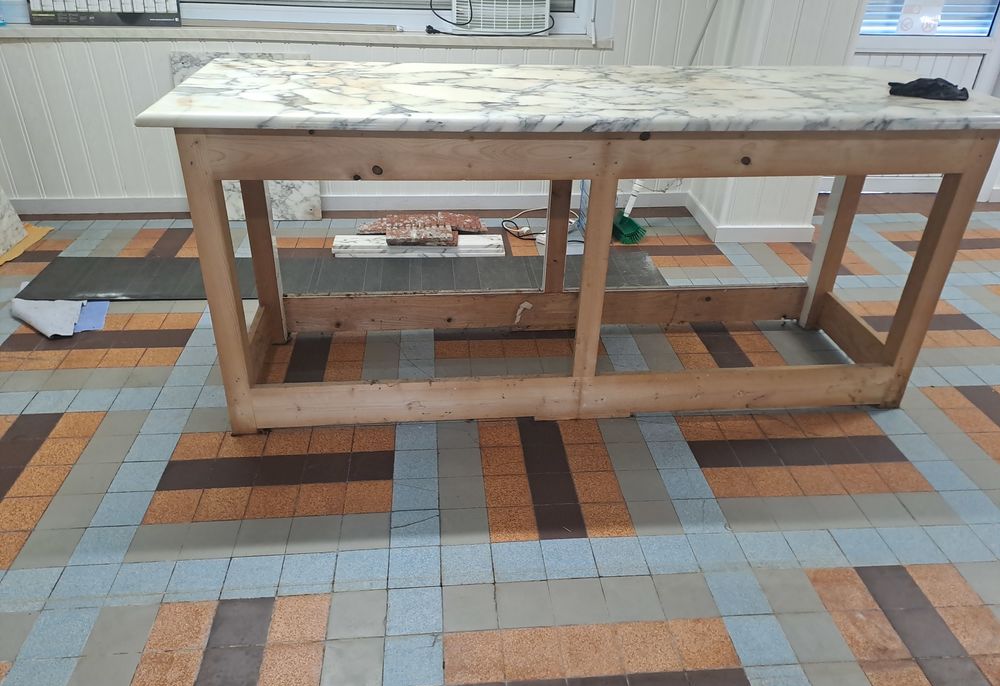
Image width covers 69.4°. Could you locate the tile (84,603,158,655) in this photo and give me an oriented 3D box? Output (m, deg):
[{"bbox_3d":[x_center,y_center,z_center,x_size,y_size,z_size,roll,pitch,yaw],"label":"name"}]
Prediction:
[{"bbox_3d":[-0.787,0.598,1.507,0.120,0.010,0.120,-1,30,-5],"label":"tile"}]

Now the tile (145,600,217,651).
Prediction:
[{"bbox_3d":[-0.664,0.596,1.516,0.120,0.010,0.120,-1,30,-5],"label":"tile"}]

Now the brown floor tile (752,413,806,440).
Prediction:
[{"bbox_3d":[0.841,0.253,2.184,0.120,0.010,0.120,-1,30,-5],"label":"brown floor tile"}]

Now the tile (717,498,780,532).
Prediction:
[{"bbox_3d":[0.651,0.454,1.892,0.122,0.010,0.122,-1,31,-5],"label":"tile"}]

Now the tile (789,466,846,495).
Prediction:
[{"bbox_3d":[0.862,0.377,1.966,0.119,0.012,0.119,-1,31,-5],"label":"tile"}]

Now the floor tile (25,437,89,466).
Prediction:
[{"bbox_3d":[-1.210,0.303,1.987,0.120,0.010,0.120,-1,30,-5],"label":"floor tile"}]

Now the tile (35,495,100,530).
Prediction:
[{"bbox_3d":[-1.062,0.422,1.787,0.119,0.012,0.119,-1,31,-5],"label":"tile"}]

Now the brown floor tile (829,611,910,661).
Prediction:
[{"bbox_3d":[0.670,0.533,1.314,0.101,0.010,0.101,-1,30,-5],"label":"brown floor tile"}]

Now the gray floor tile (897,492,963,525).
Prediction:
[{"bbox_3d":[1.119,0.434,1.890,0.120,0.010,0.120,-1,30,-5],"label":"gray floor tile"}]

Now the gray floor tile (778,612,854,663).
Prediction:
[{"bbox_3d":[0.790,0.741,1.814,0.142,0.012,0.142,-1,31,-5],"label":"gray floor tile"}]

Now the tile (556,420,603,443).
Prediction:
[{"bbox_3d":[0.247,0.270,2.199,0.124,0.010,0.124,-1,31,-5],"label":"tile"}]

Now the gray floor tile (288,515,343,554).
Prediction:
[{"bbox_3d":[-0.383,0.403,1.503,0.103,0.011,0.103,-1,31,-5],"label":"gray floor tile"}]

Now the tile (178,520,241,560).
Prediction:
[{"bbox_3d":[-0.708,0.485,1.771,0.122,0.010,0.122,-1,31,-5],"label":"tile"}]

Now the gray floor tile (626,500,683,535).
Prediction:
[{"bbox_3d":[0.401,0.457,1.875,0.122,0.010,0.122,-1,31,-5],"label":"gray floor tile"}]

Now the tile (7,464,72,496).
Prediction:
[{"bbox_3d":[-1.195,0.364,1.879,0.119,0.012,0.119,-1,31,-5],"label":"tile"}]

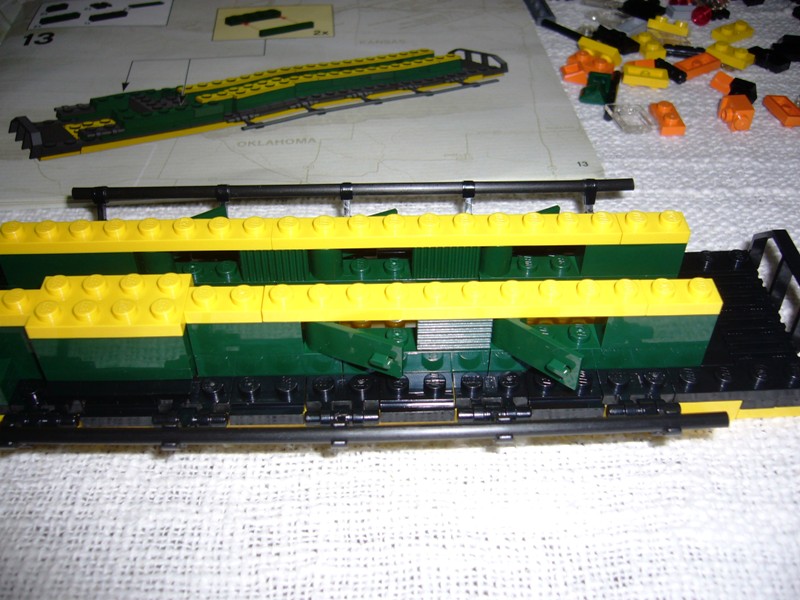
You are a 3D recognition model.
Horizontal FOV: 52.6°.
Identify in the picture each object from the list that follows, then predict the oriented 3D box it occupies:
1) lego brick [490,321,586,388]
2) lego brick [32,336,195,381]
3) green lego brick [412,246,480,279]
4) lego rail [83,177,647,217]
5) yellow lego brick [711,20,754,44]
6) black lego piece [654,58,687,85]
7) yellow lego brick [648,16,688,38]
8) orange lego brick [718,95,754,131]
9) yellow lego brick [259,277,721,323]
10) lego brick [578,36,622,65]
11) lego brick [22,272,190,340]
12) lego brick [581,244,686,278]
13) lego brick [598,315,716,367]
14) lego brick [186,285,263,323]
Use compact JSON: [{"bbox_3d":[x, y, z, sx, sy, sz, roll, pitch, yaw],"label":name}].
[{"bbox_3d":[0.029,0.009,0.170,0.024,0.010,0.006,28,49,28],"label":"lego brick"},{"bbox_3d":[-0.060,0.008,0.173,0.032,0.012,0.012,-1,42,-1],"label":"lego brick"},{"bbox_3d":[0.011,-0.012,0.194,0.016,0.011,0.008,-1,42,1],"label":"green lego brick"},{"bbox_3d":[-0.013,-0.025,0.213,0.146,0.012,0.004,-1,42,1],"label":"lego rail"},{"bbox_3d":[0.134,-0.108,0.325,0.016,0.005,0.008,-27,48,-25],"label":"yellow lego brick"},{"bbox_3d":[0.101,-0.086,0.303,0.005,0.004,0.015,-15,44,-15],"label":"black lego piece"},{"bbox_3d":[0.109,-0.110,0.326,0.016,0.005,0.008,20,23,17],"label":"yellow lego brick"},{"bbox_3d":[0.113,-0.062,0.273,0.008,0.008,0.011,-1,43,0],"label":"orange lego brick"},{"bbox_3d":[0.019,-0.001,0.171,0.096,0.005,0.008,-1,43,0],"label":"yellow lego brick"},{"bbox_3d":[0.076,-0.094,0.309,0.016,0.008,0.005,33,88,33],"label":"lego brick"},{"bbox_3d":[-0.061,0.001,0.169,0.032,0.005,0.016,-1,42,-1],"label":"lego brick"},{"bbox_3d":[0.055,-0.012,0.194,0.024,0.010,0.008,-1,43,0],"label":"lego brick"},{"bbox_3d":[0.055,0.006,0.178,0.024,0.016,0.008,-1,42,1],"label":"lego brick"},{"bbox_3d":[-0.037,0.000,0.173,0.016,0.005,0.008,-1,42,1],"label":"lego brick"}]

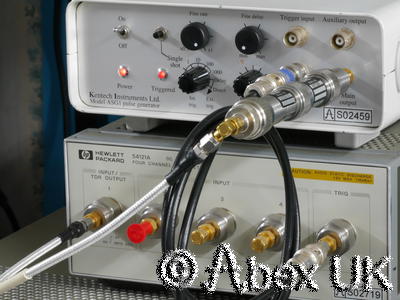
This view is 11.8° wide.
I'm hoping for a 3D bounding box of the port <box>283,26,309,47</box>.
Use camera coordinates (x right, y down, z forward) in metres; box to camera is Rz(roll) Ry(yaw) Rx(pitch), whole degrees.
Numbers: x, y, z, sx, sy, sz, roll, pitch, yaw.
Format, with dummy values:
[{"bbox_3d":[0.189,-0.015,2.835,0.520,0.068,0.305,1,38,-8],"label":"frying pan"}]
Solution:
[{"bbox_3d":[0.055,-0.065,1.131,0.011,0.011,0.013,5,15,24],"label":"port"}]

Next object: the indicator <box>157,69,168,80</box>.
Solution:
[{"bbox_3d":[-0.023,-0.045,1.176,0.006,0.006,0.005,5,15,24],"label":"indicator"}]

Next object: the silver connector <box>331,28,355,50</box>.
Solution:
[{"bbox_3d":[0.082,-0.063,1.119,0.011,0.011,0.013,5,15,24],"label":"silver connector"}]

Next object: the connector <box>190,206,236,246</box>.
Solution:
[{"bbox_3d":[0.005,0.049,1.152,0.021,0.021,0.034,4,14,25],"label":"connector"}]

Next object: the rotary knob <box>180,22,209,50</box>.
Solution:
[{"bbox_3d":[-0.003,-0.068,1.159,0.015,0.015,0.009,5,15,24],"label":"rotary knob"}]

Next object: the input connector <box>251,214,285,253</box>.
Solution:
[{"bbox_3d":[0.040,0.052,1.136,0.021,0.021,0.033,4,14,25],"label":"input connector"}]

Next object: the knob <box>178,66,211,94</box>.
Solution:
[{"bbox_3d":[-0.003,-0.042,1.175,0.015,0.015,0.015,5,14,23],"label":"knob"}]

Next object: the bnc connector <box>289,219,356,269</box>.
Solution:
[{"bbox_3d":[0.068,0.057,1.105,0.021,0.021,0.066,4,14,25],"label":"bnc connector"}]

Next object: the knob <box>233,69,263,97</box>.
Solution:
[{"bbox_3d":[0.029,-0.039,1.148,0.015,0.015,0.015,5,15,24],"label":"knob"}]

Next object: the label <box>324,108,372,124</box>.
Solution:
[{"bbox_3d":[0.087,-0.020,1.148,0.030,0.008,0.001,5,14,23],"label":"label"}]

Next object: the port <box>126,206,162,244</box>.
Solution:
[{"bbox_3d":[-0.029,0.046,1.163,0.021,0.021,0.039,5,15,24],"label":"port"}]

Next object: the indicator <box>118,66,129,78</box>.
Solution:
[{"bbox_3d":[-0.047,-0.048,1.200,0.006,0.006,0.004,5,14,23],"label":"indicator"}]

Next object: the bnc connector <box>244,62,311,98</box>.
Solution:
[{"bbox_3d":[0.045,-0.037,1.118,0.014,0.014,0.074,5,14,23],"label":"bnc connector"}]

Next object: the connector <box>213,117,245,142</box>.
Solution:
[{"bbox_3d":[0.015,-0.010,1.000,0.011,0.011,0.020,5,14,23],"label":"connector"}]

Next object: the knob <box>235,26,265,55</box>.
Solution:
[{"bbox_3d":[0.030,-0.065,1.158,0.016,0.016,0.009,5,14,23],"label":"knob"}]

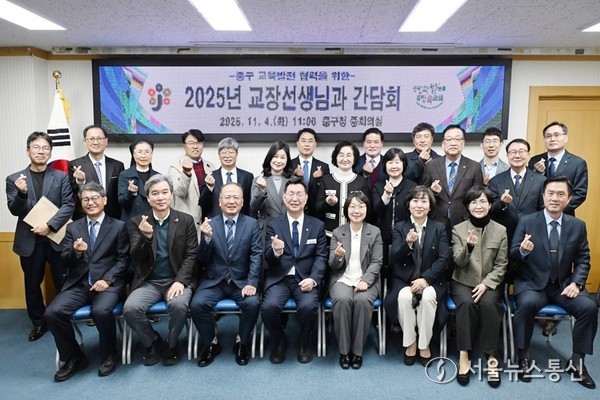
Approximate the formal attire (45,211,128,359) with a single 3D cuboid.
[{"bbox_3d":[-1.516,0.589,3.135,0.550,0.950,0.660,-2,7,-14],"label":"formal attire"}]

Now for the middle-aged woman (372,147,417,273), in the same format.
[{"bbox_3d":[0.814,0.350,3.715,0.443,1.606,0.355,1,6,9],"label":"middle-aged woman"}]

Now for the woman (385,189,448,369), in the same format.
[{"bbox_3d":[0.861,0.510,3.257,0.480,1.240,0.680,1,6,8],"label":"woman"}]

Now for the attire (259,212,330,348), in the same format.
[{"bbox_3d":[-0.041,0.581,3.255,0.500,0.960,0.640,0,6,0],"label":"attire"}]

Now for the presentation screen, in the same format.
[{"bbox_3d":[0.024,-0.961,4.180,4.000,0.790,0.100,0,6,1],"label":"presentation screen"}]

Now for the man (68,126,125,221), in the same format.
[{"bbox_3d":[-1.774,0.208,3.797,0.520,1.720,0.360,-2,7,-18],"label":"man"}]

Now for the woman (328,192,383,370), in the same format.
[{"bbox_3d":[0.410,0.569,3.271,0.440,1.230,0.660,0,6,2],"label":"woman"}]

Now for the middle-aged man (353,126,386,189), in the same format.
[{"bbox_3d":[0.660,0.220,4.161,0.500,1.750,0.360,1,6,7],"label":"middle-aged man"}]

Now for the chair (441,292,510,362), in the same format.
[{"bbox_3d":[1.330,0.775,3.422,0.470,0.790,0.480,1,6,8],"label":"chair"}]

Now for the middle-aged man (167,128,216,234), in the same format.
[{"bbox_3d":[-1.020,0.224,4.122,0.520,1.750,0.380,-2,6,-21],"label":"middle-aged man"}]

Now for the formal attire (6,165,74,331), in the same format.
[{"bbox_3d":[-2.187,0.415,3.652,0.532,1.369,0.335,-3,6,-27],"label":"formal attire"}]

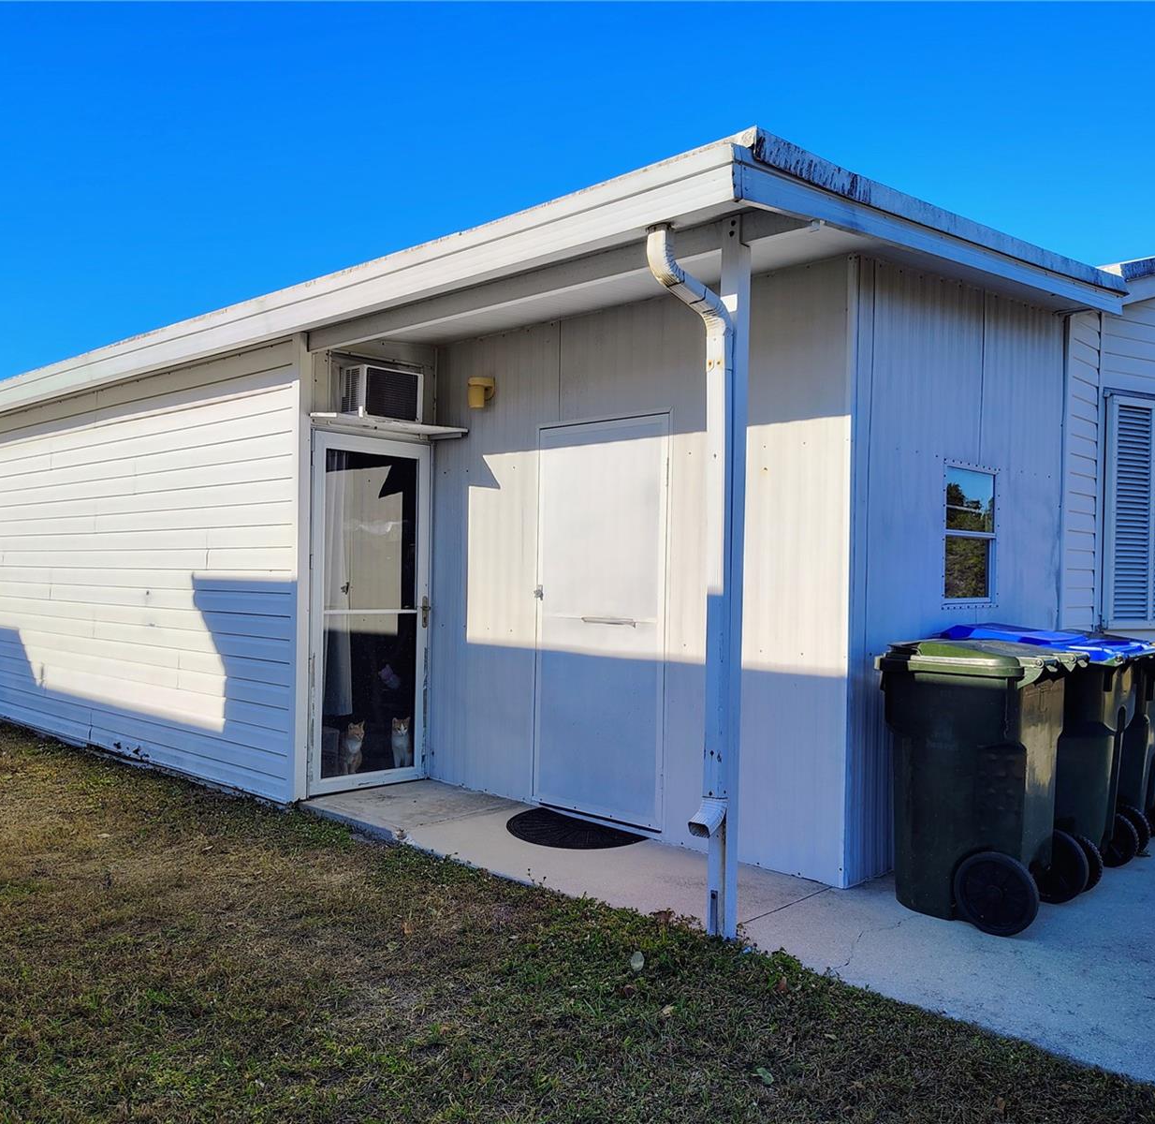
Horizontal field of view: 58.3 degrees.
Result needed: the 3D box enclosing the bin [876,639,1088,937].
[{"bbox_3d":[1.615,0.855,4.234,0.838,1.074,0.681,0,-1,44],"label":"bin"}]

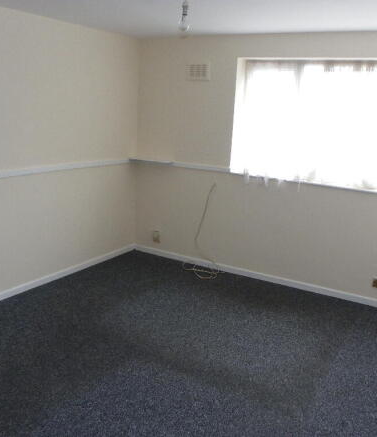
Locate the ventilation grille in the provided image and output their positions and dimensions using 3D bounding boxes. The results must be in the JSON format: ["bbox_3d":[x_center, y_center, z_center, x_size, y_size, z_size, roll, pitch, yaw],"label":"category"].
[{"bbox_3d":[0.097,-1.444,4.317,0.280,0.172,0.018,10,15,30],"label":"ventilation grille"}]

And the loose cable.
[{"bbox_3d":[0.141,0.107,4.420,0.400,0.910,0.330,10,15,30],"label":"loose cable"}]

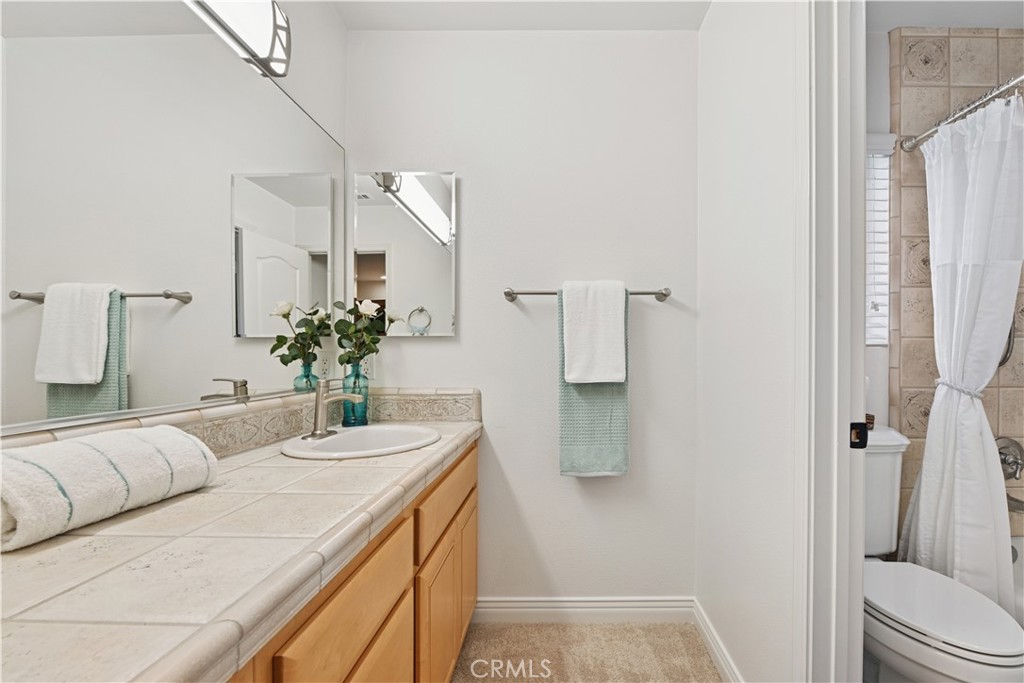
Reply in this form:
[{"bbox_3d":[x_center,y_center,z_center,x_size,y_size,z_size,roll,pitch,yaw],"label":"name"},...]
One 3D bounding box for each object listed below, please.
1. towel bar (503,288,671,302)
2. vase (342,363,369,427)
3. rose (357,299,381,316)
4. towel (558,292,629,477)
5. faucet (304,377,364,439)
[{"bbox_3d":[0.301,-0.185,1.592,0.654,0.049,0.095,0,-1,0],"label":"towel bar"},{"bbox_3d":[-0.606,0.211,1.545,0.097,0.243,0.097,0,-1,0],"label":"vase"},{"bbox_3d":[-0.540,-0.128,1.500,0.085,0.066,0.083,0,-1,0],"label":"rose"},{"bbox_3d":[0.320,0.162,1.560,0.272,0.733,0.062,0,-1,0],"label":"towel"},{"bbox_3d":[-0.550,0.210,1.260,0.170,0.182,0.150,0,-1,3],"label":"faucet"}]

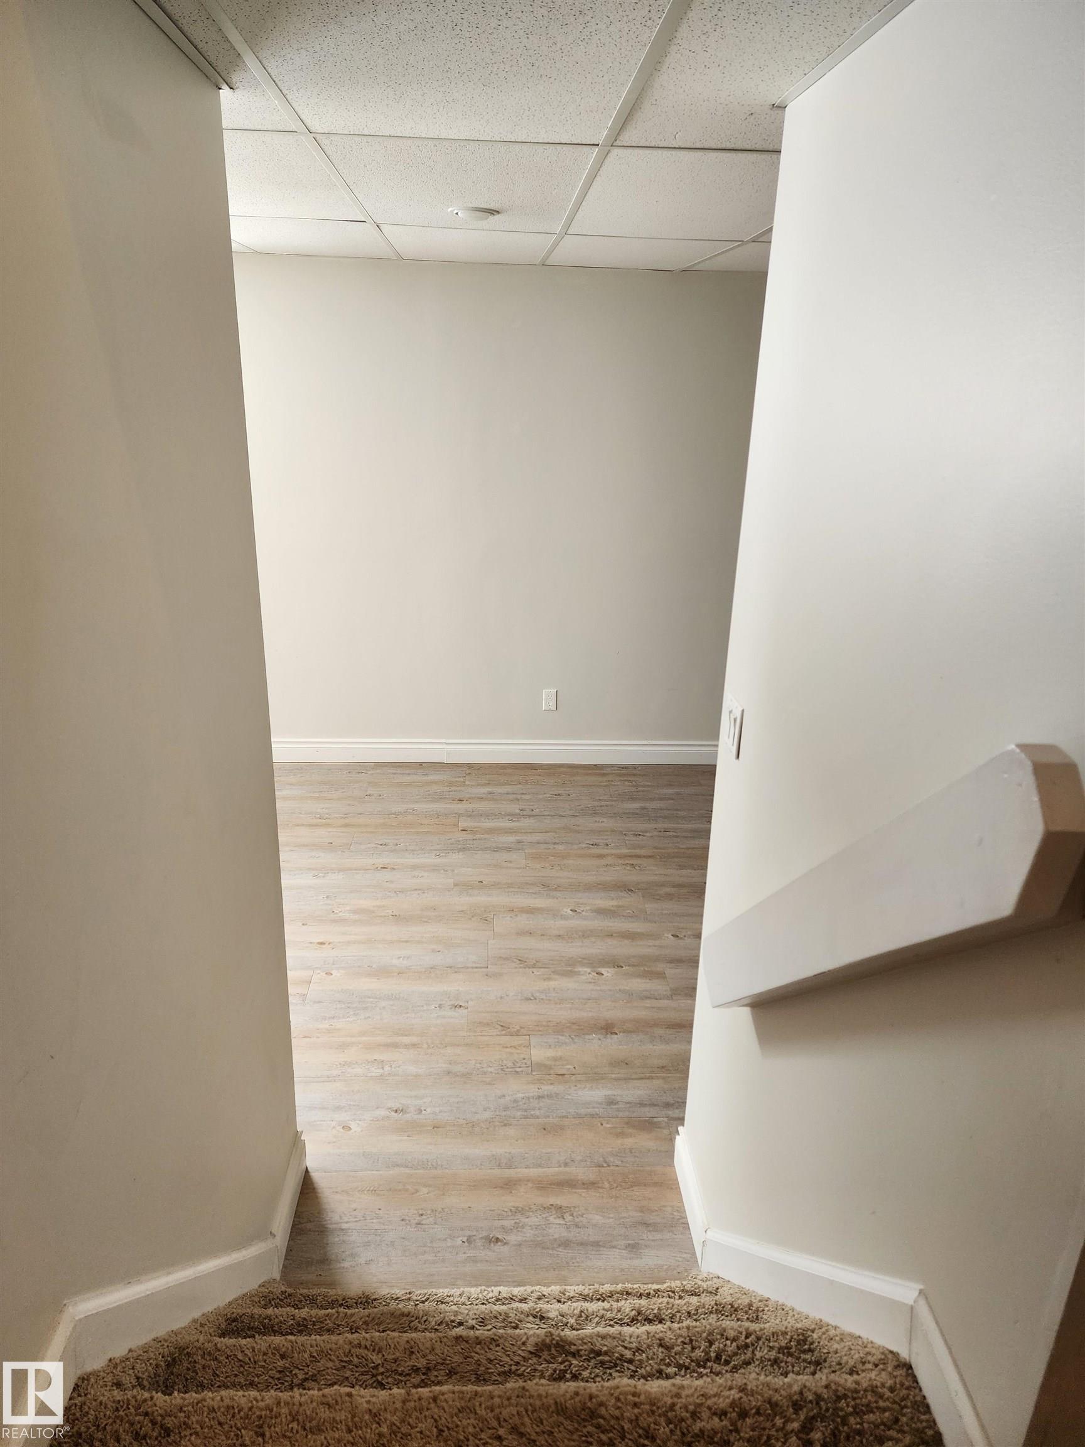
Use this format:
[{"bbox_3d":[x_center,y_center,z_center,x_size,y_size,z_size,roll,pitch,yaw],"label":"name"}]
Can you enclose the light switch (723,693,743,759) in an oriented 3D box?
[{"bbox_3d":[0.404,0.005,2.040,0.011,0.116,0.116,0,20,-4],"label":"light switch"}]

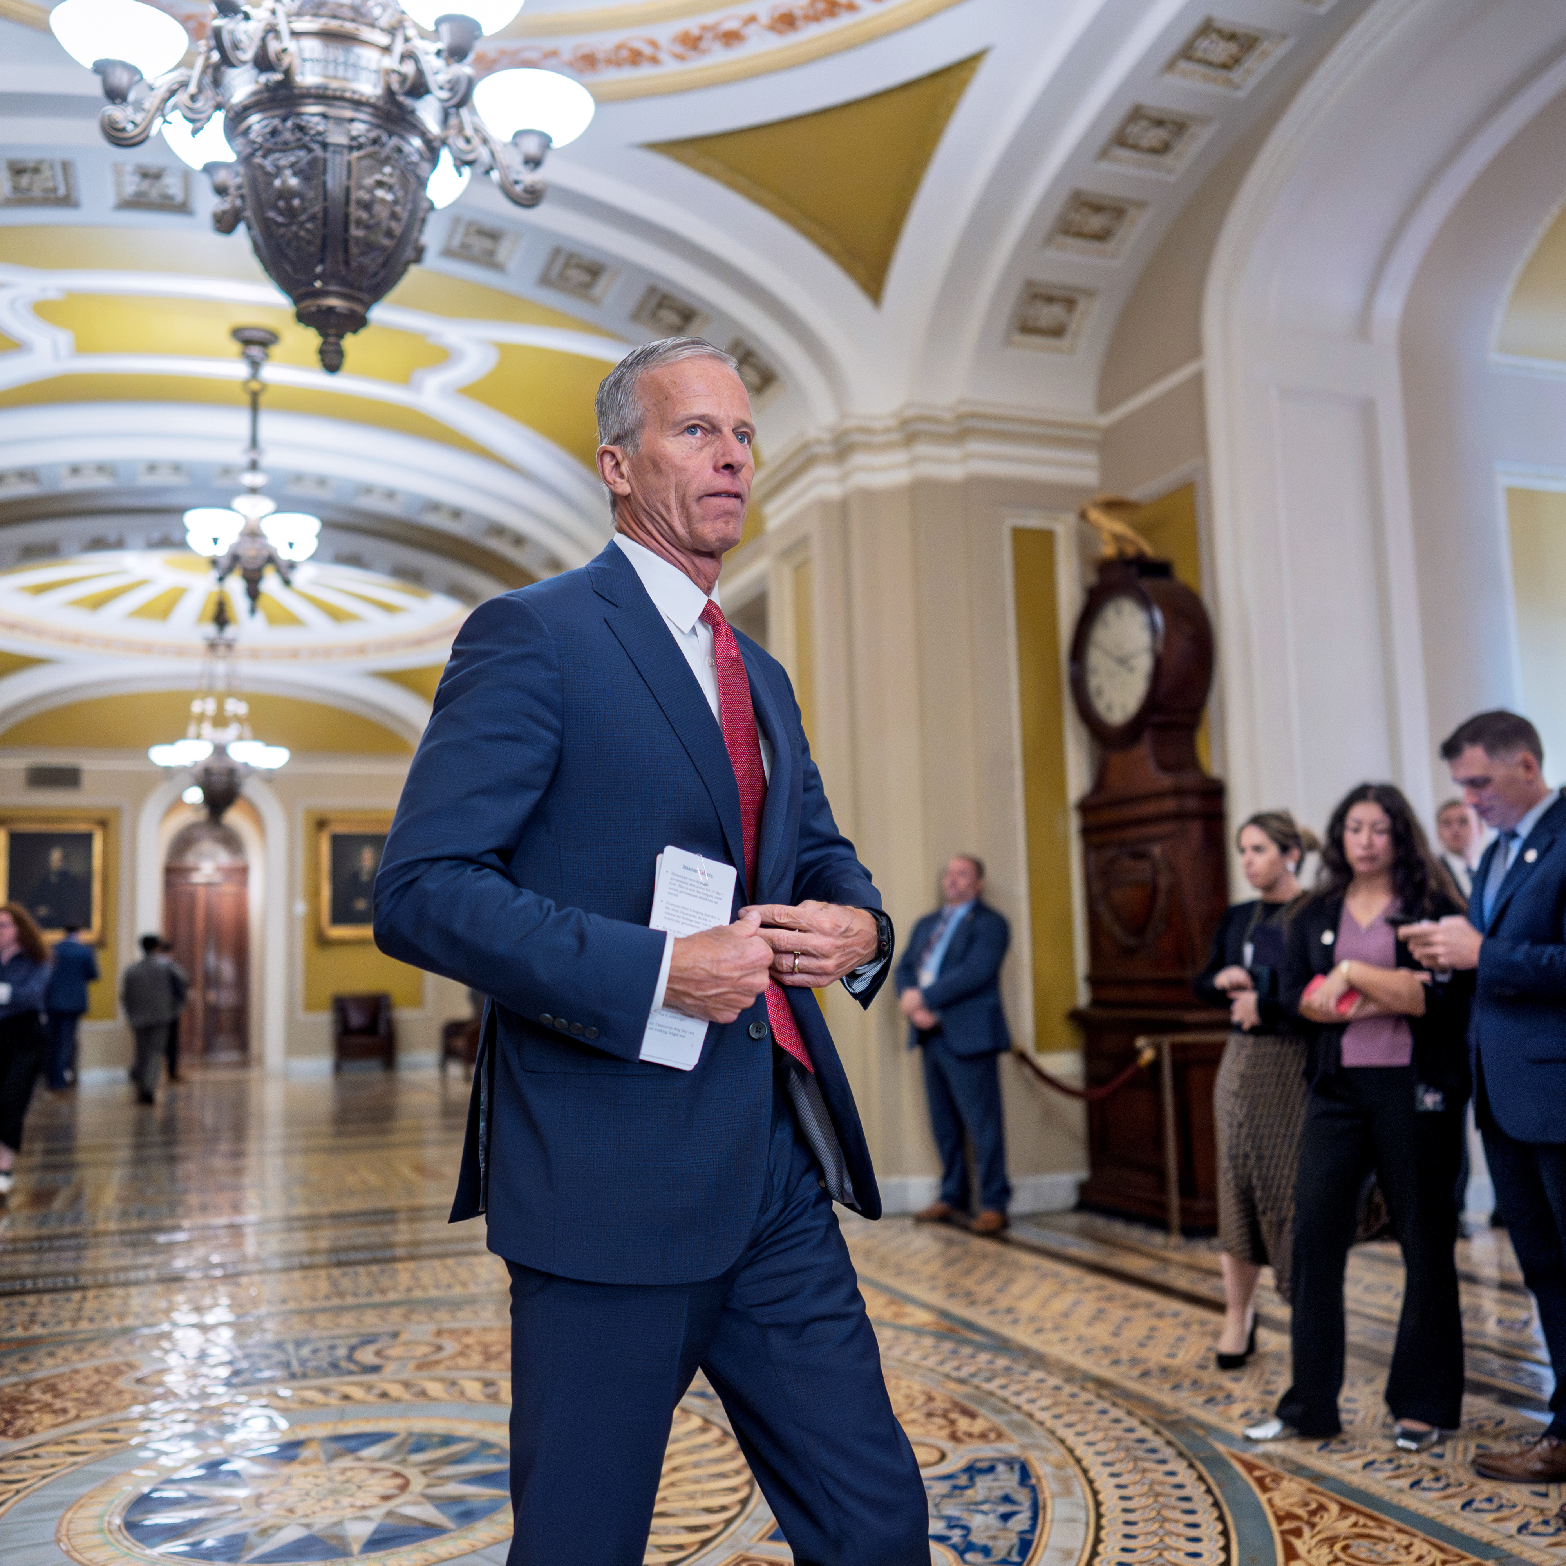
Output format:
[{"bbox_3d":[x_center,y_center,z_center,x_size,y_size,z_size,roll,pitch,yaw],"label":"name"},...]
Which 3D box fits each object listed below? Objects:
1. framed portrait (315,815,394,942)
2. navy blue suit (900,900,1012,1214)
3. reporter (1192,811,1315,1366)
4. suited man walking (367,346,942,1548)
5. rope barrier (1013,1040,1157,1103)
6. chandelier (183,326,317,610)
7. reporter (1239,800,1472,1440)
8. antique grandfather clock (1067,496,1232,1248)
[{"bbox_3d":[-5.373,1.270,20.243,1.240,1.560,0.100,1,-7,-21],"label":"framed portrait"},{"bbox_3d":[0.823,1.295,7.486,0.380,1.465,0.520,5,-9,-44],"label":"navy blue suit"},{"bbox_3d":[1.516,0.919,4.879,0.500,1.663,0.400,-8,-9,44],"label":"reporter"},{"bbox_3d":[-0.122,0.467,1.675,0.620,1.935,0.620,-7,-8,40],"label":"suited man walking"},{"bbox_3d":[1.341,1.303,7.082,0.070,0.250,0.970,2,-7,-29],"label":"rope barrier"},{"bbox_3d":[-3.188,-1.890,9.465,0.820,1.771,0.820,1,-7,-21],"label":"chandelier"},{"bbox_3d":[1.489,0.833,4.082,0.540,1.657,0.420,-5,-7,25],"label":"reporter"},{"bbox_3d":[1.747,0.329,7.424,0.450,3.394,0.854,1,-7,-22],"label":"antique grandfather clock"}]

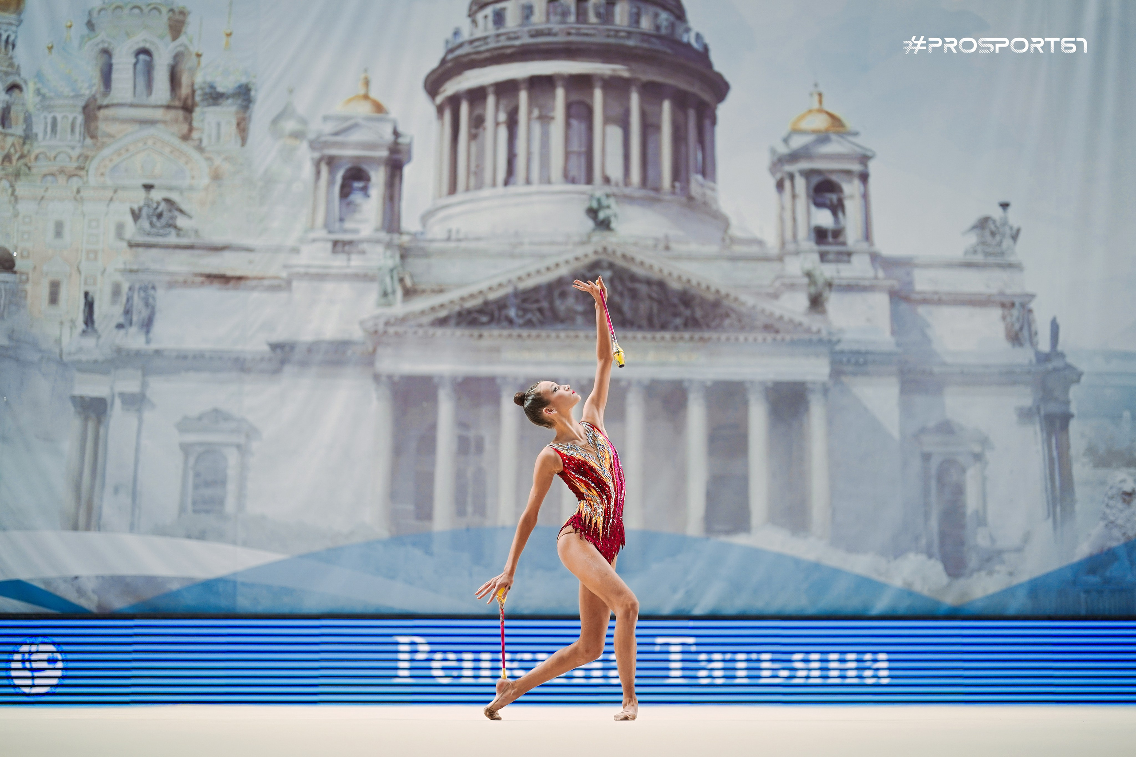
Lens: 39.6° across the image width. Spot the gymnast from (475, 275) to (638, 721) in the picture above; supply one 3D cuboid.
[{"bbox_3d":[-0.020,0.475,6.620,0.760,1.880,0.540,-8,-14,34],"label":"gymnast"}]

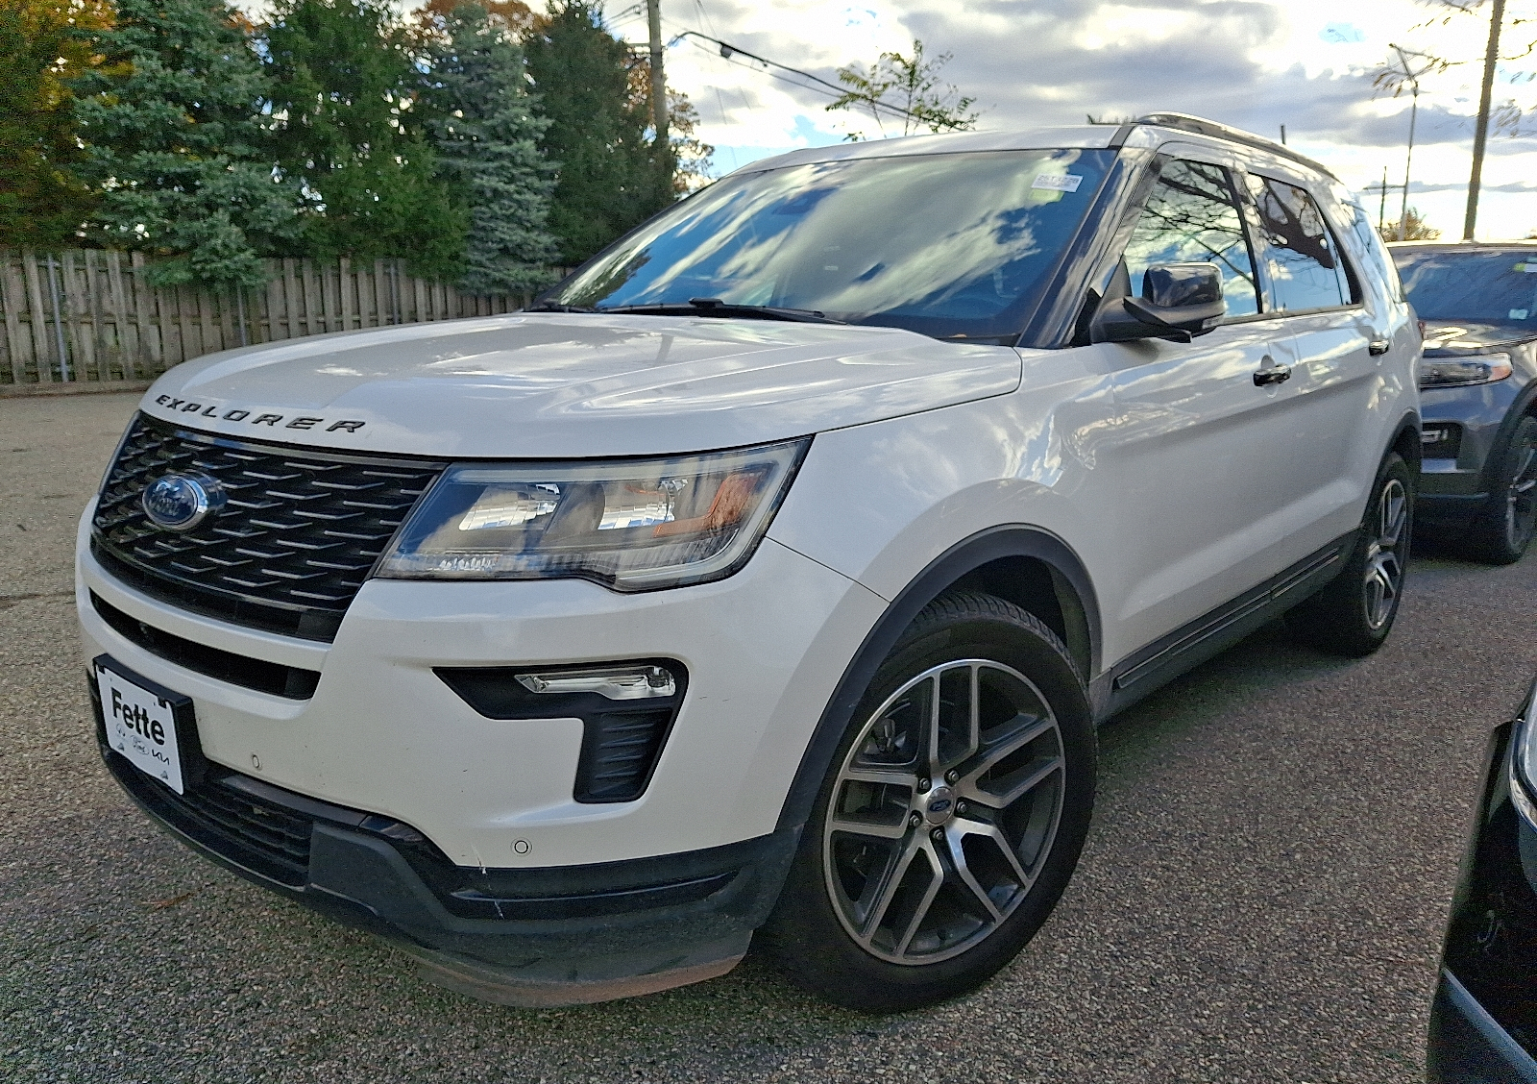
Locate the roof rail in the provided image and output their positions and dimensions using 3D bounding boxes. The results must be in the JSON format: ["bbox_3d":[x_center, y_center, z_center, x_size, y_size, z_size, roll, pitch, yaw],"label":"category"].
[{"bbox_3d":[1.525,-1.231,3.477,0.070,0.120,1.800,9,14,41],"label":"roof rail"}]

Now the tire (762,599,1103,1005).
[{"bbox_3d":[0.257,0.443,1.997,0.760,0.760,0.260,-7,13,-31],"label":"tire"}]

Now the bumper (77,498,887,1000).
[{"bbox_3d":[-0.768,0.250,2.072,1.950,0.690,0.700,9,14,41],"label":"bumper"}]

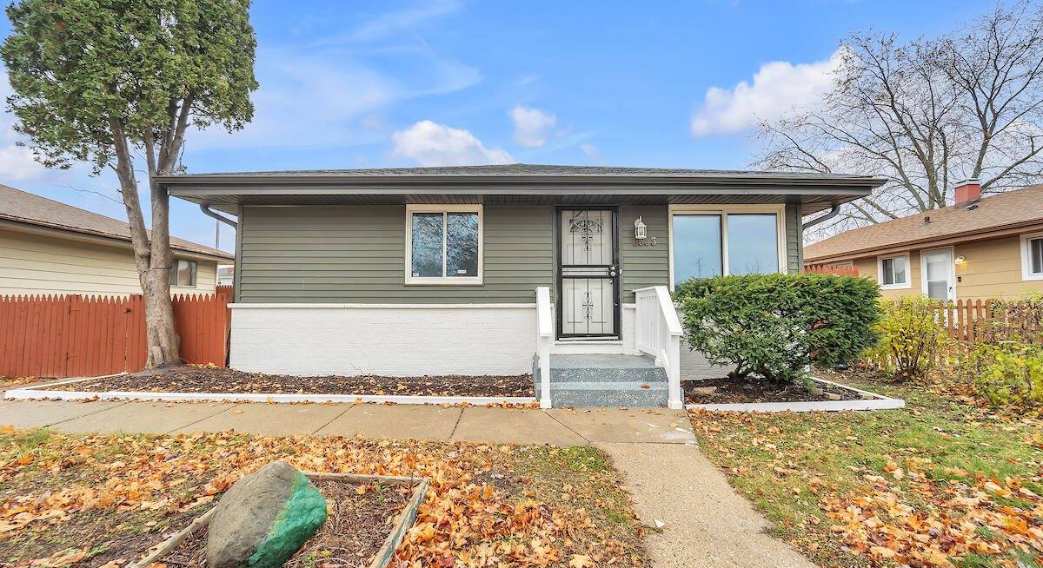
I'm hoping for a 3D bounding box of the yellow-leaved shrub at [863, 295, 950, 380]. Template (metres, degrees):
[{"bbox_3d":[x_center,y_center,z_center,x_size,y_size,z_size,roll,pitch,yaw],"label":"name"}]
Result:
[{"bbox_3d":[5.941,0.810,6.250,1.100,1.250,1.050,0,-3,0],"label":"yellow-leaved shrub"}]

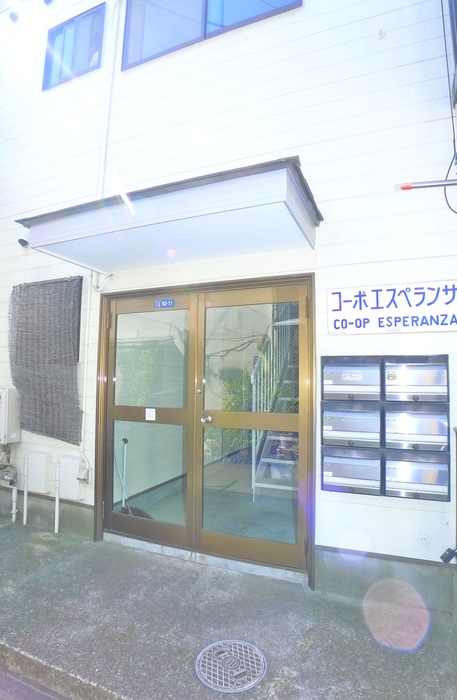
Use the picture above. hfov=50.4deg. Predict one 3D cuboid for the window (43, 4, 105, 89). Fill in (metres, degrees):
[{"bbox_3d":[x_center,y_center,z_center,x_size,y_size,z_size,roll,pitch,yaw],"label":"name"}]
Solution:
[{"bbox_3d":[-1.458,-2.882,4.685,0.760,0.660,0.100,-1,-5,28],"label":"window"}]

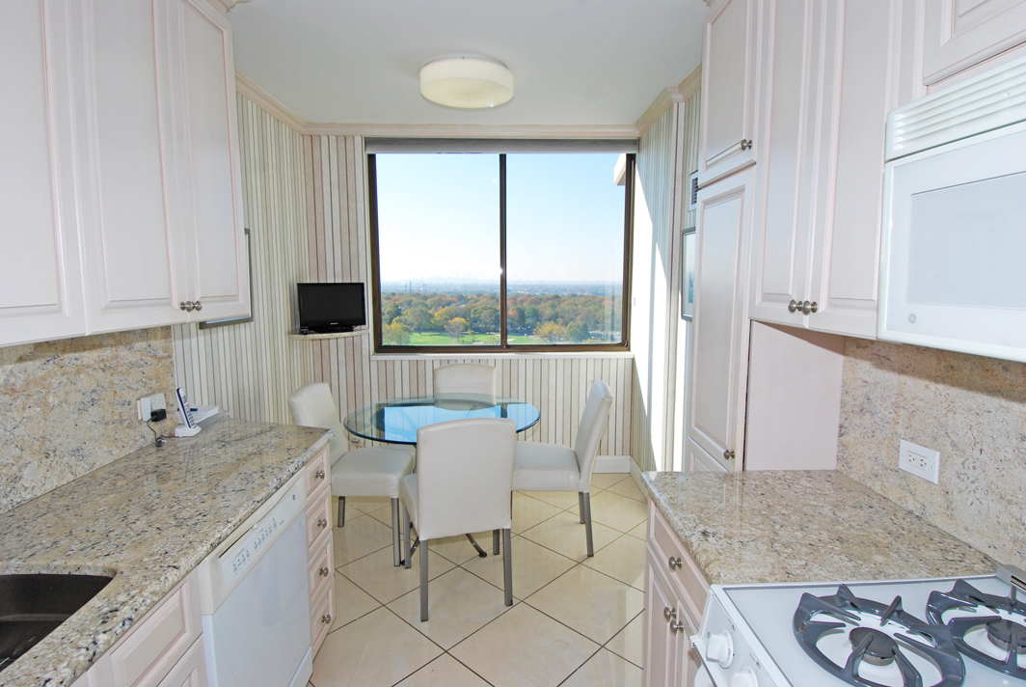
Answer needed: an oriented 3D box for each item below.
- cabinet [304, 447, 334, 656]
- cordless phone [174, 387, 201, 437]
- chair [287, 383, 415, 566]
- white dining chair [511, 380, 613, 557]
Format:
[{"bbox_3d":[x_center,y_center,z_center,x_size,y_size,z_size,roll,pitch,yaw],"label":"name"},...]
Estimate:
[{"bbox_3d":[-1.047,0.791,1.999,0.600,0.785,0.290,0,7,-1],"label":"cabinet"},{"bbox_3d":[-1.257,0.261,1.992,0.085,0.180,0.070,-1,7,-7],"label":"cordless phone"},{"bbox_3d":[-0.876,0.694,2.933,0.570,0.939,0.495,0,7,1],"label":"chair"},{"bbox_3d":[0.242,0.687,2.982,0.570,0.939,0.495,0,7,1],"label":"white dining chair"}]

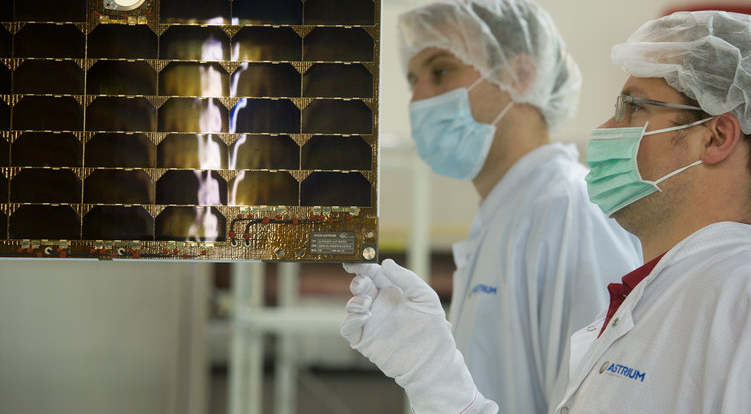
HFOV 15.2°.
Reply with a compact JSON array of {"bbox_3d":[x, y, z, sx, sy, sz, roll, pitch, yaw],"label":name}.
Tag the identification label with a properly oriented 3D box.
[{"bbox_3d":[-0.048,0.041,3.150,0.050,0.025,0.001,1,-5,1],"label":"identification label"}]

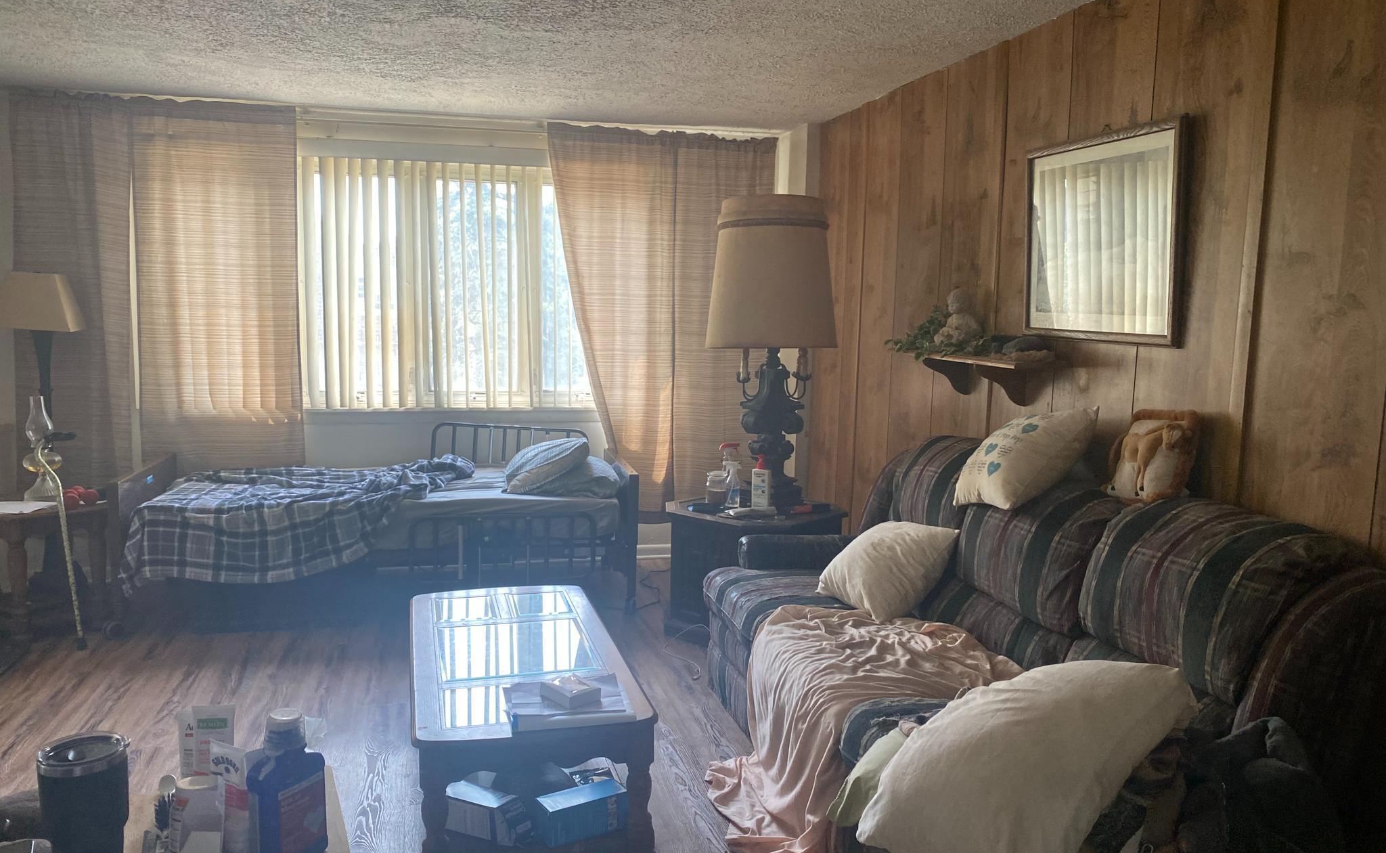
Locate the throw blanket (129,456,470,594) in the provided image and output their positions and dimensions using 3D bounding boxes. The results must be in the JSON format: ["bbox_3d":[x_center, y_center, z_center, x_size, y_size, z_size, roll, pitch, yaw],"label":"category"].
[{"bbox_3d":[-1.760,0.407,4.838,1.480,0.460,0.840,-1,7,-14],"label":"throw blanket"}]

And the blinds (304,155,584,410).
[{"bbox_3d":[-1.255,-0.712,5.359,1.580,1.260,0.100,-1,7,-14],"label":"blinds"}]

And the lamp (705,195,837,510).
[{"bbox_3d":[0.343,-0.318,4.474,0.570,1.300,0.570,1,7,0],"label":"lamp"}]

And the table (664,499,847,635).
[{"bbox_3d":[0.266,0.622,4.522,0.670,0.570,0.670,7,9,41],"label":"table"}]

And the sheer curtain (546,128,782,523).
[{"bbox_3d":[-0.155,-0.541,5.673,1.290,2.090,0.110,-1,7,-13],"label":"sheer curtain"}]

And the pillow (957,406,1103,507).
[{"bbox_3d":[1.008,0.101,3.196,0.160,0.390,0.380,41,-4,-15],"label":"pillow"}]

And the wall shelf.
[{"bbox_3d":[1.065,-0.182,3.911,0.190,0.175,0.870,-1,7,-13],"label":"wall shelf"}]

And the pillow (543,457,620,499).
[{"bbox_3d":[-0.621,0.219,5.091,0.460,0.160,0.600,-1,7,-13],"label":"pillow"}]

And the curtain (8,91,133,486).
[{"bbox_3d":[-2.977,-0.520,5.007,0.550,2.090,0.110,-1,7,-13],"label":"curtain"}]

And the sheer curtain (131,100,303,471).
[{"bbox_3d":[-2.292,-0.529,5.107,0.770,2.040,0.110,-1,7,-14],"label":"sheer curtain"}]

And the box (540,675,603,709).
[{"bbox_3d":[-0.311,0.676,2.657,0.098,0.036,0.131,-5,10,-42],"label":"box"}]

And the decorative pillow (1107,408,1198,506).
[{"bbox_3d":[1.255,0.082,2.856,0.110,0.250,0.245,15,-4,-42],"label":"decorative pillow"}]

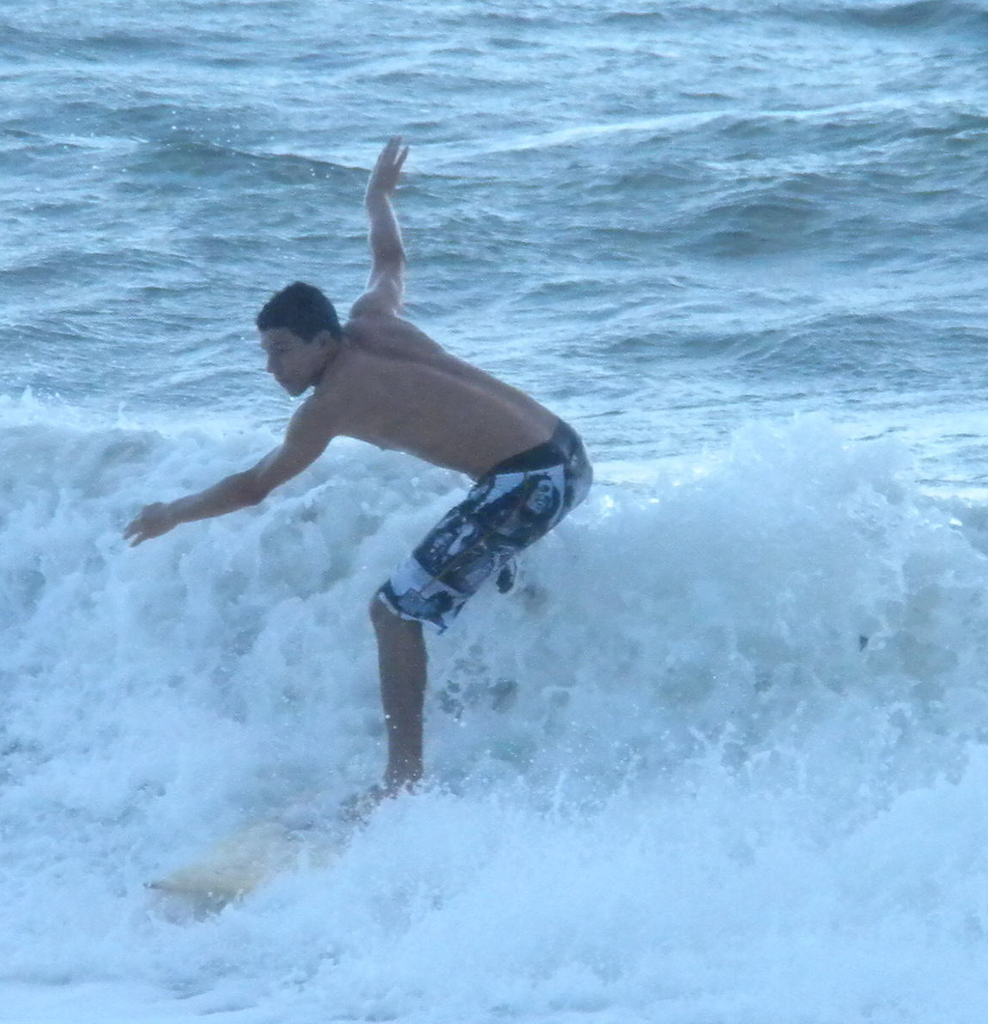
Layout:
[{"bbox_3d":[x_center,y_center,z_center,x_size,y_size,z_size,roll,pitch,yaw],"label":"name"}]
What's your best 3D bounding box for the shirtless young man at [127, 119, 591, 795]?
[{"bbox_3d":[-0.294,-0.065,22.200,0.950,1.380,1.080,2,7,16],"label":"shirtless young man"}]

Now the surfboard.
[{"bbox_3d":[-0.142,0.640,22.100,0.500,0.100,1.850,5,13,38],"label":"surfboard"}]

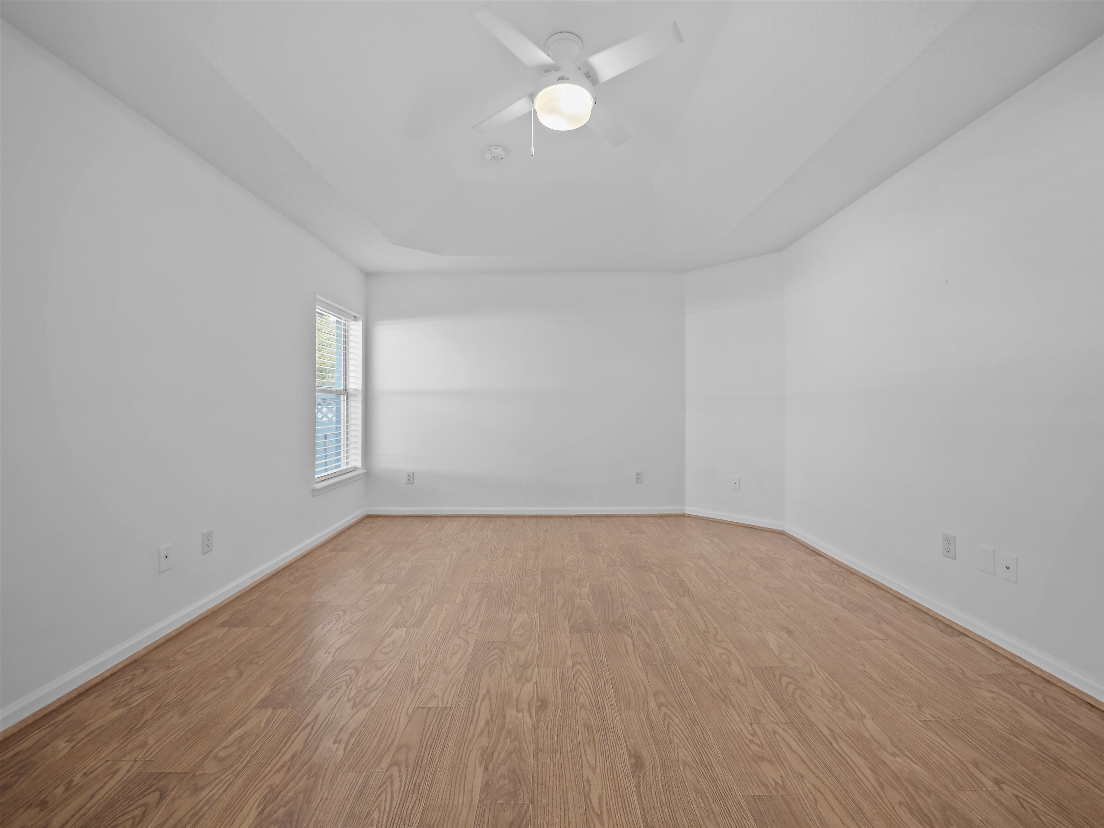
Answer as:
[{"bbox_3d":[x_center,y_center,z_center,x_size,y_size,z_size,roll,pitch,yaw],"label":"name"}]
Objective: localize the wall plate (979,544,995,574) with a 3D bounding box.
[{"bbox_3d":[1.985,0.662,2.036,0.007,0.122,0.076,0,0,0],"label":"wall plate"}]

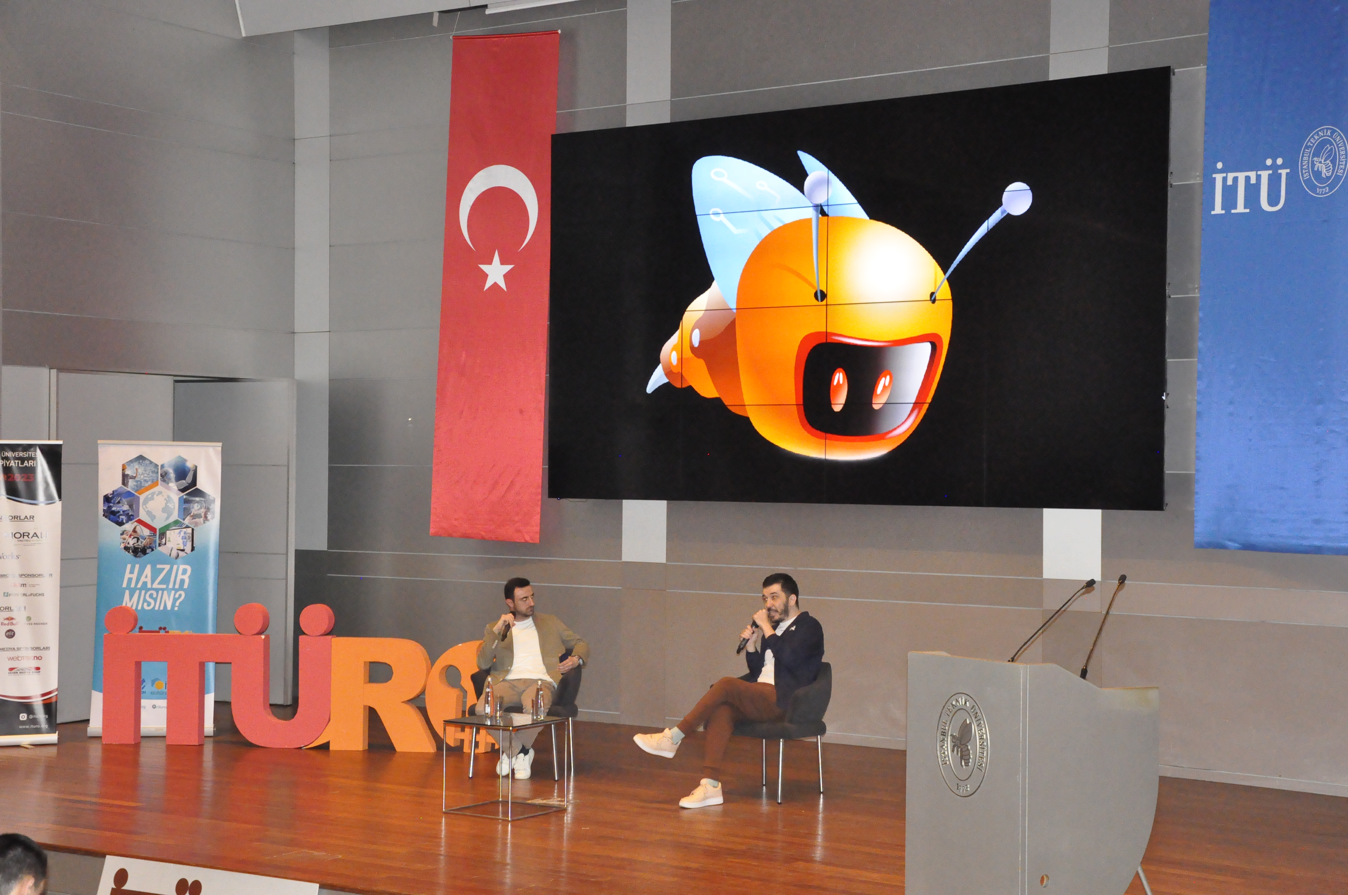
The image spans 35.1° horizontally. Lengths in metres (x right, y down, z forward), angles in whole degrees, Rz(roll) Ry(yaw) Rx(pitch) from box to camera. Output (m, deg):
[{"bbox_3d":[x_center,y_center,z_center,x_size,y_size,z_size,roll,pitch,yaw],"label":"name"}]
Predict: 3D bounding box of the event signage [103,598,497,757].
[{"bbox_3d":[-2.440,1.535,14.390,2.920,0.955,0.150,0,-1,11],"label":"event signage"}]

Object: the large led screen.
[{"bbox_3d":[1.083,-0.979,14.750,4.860,2.740,0.120,0,-1,35],"label":"large led screen"}]

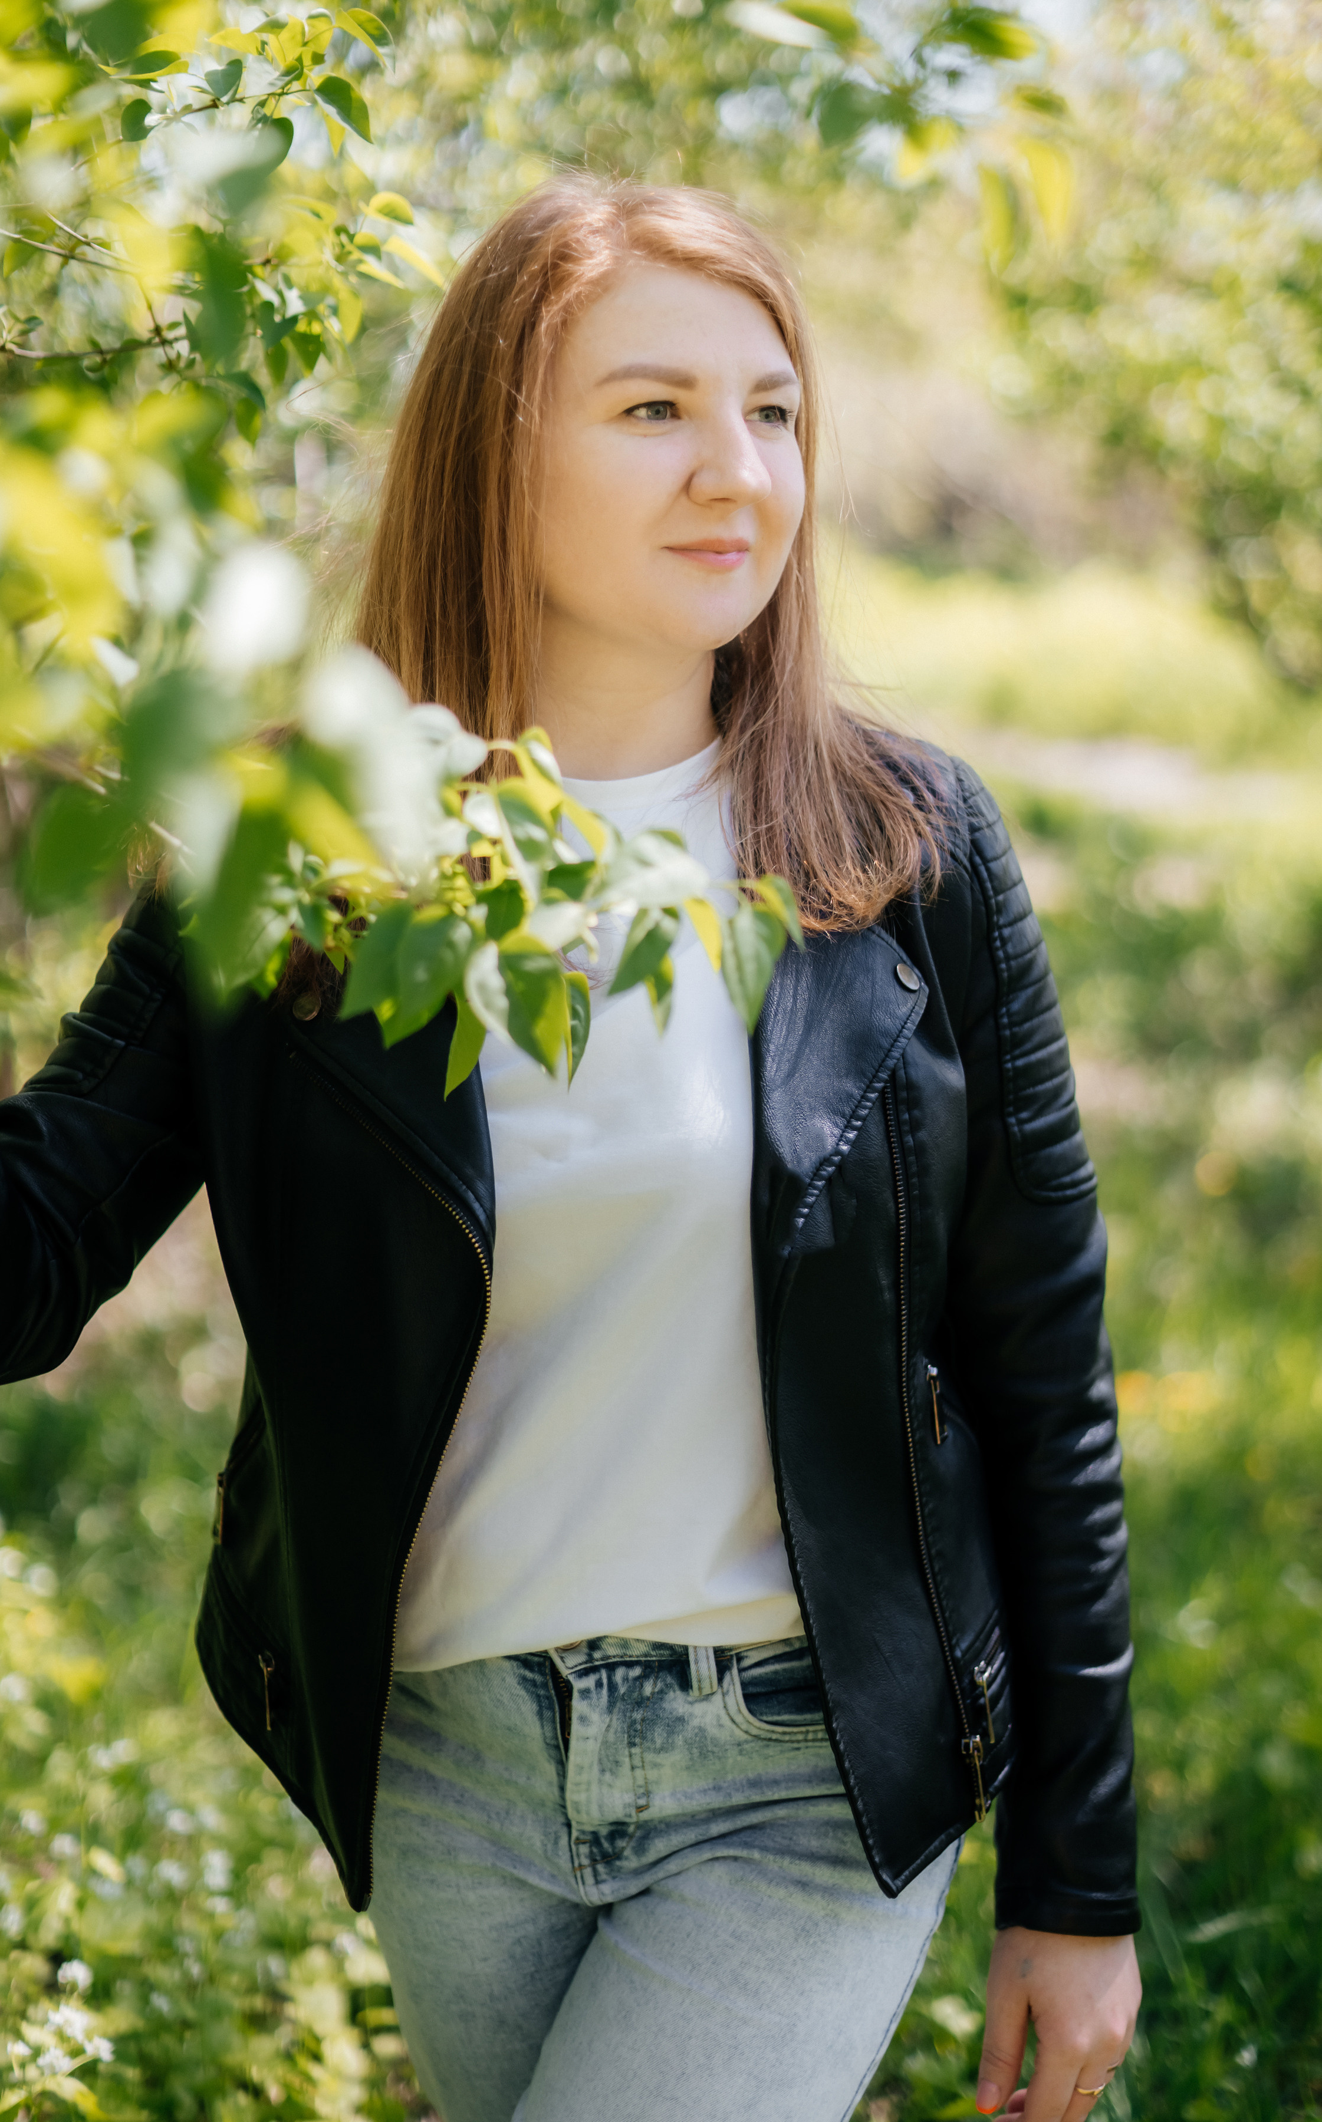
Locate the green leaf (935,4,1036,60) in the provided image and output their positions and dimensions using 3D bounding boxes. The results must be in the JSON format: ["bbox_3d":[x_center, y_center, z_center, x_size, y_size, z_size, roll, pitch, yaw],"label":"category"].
[{"bbox_3d":[0.129,-0.408,1.170,0.040,0.021,0.030,0,11,0],"label":"green leaf"}]

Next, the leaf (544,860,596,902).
[{"bbox_3d":[-0.041,-0.082,1.340,0.023,0.020,0.018,0,11,0],"label":"leaf"}]

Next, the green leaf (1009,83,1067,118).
[{"bbox_3d":[0.150,-0.381,1.170,0.023,0.014,0.018,0,11,0],"label":"green leaf"}]

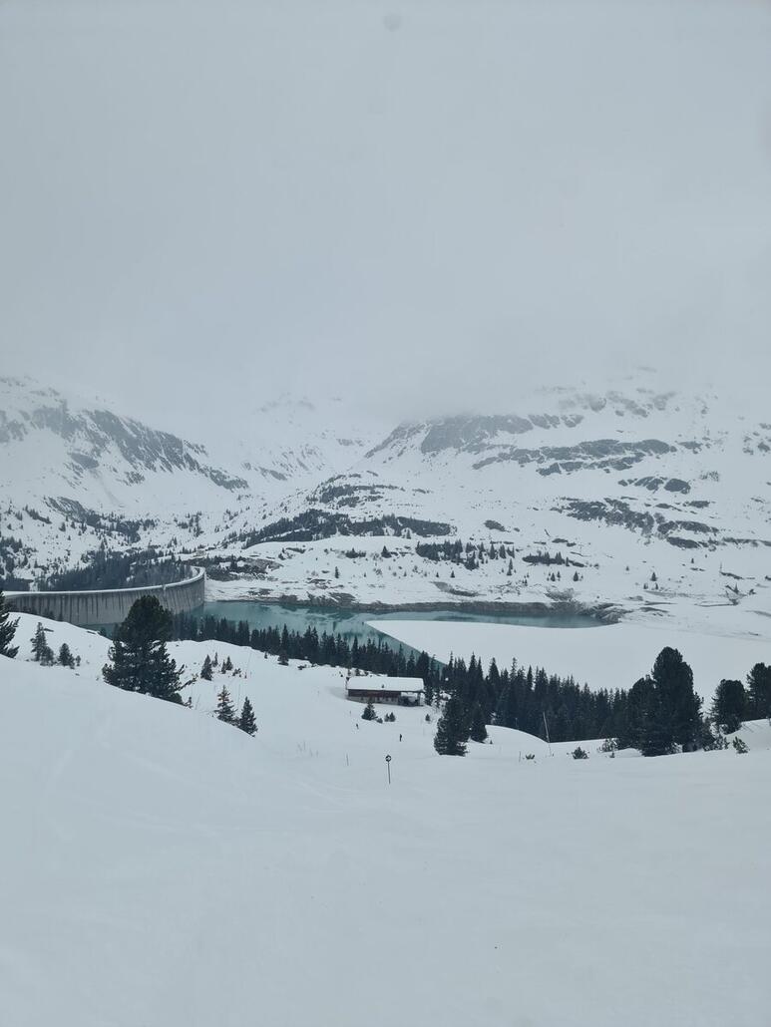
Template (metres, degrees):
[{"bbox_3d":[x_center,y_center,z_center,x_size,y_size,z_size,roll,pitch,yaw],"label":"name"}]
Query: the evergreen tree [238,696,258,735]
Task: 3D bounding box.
[{"bbox_3d":[-14.839,21.946,80.002,2.150,4.390,2.150,0,2,0],"label":"evergreen tree"}]

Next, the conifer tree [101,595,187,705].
[{"bbox_3d":[-24.597,14.022,75.005,8.060,11.100,8.060,0,2,0],"label":"conifer tree"}]

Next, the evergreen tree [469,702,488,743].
[{"bbox_3d":[16.250,36.606,130.000,3.150,6.920,3.150,0,2,0],"label":"evergreen tree"}]

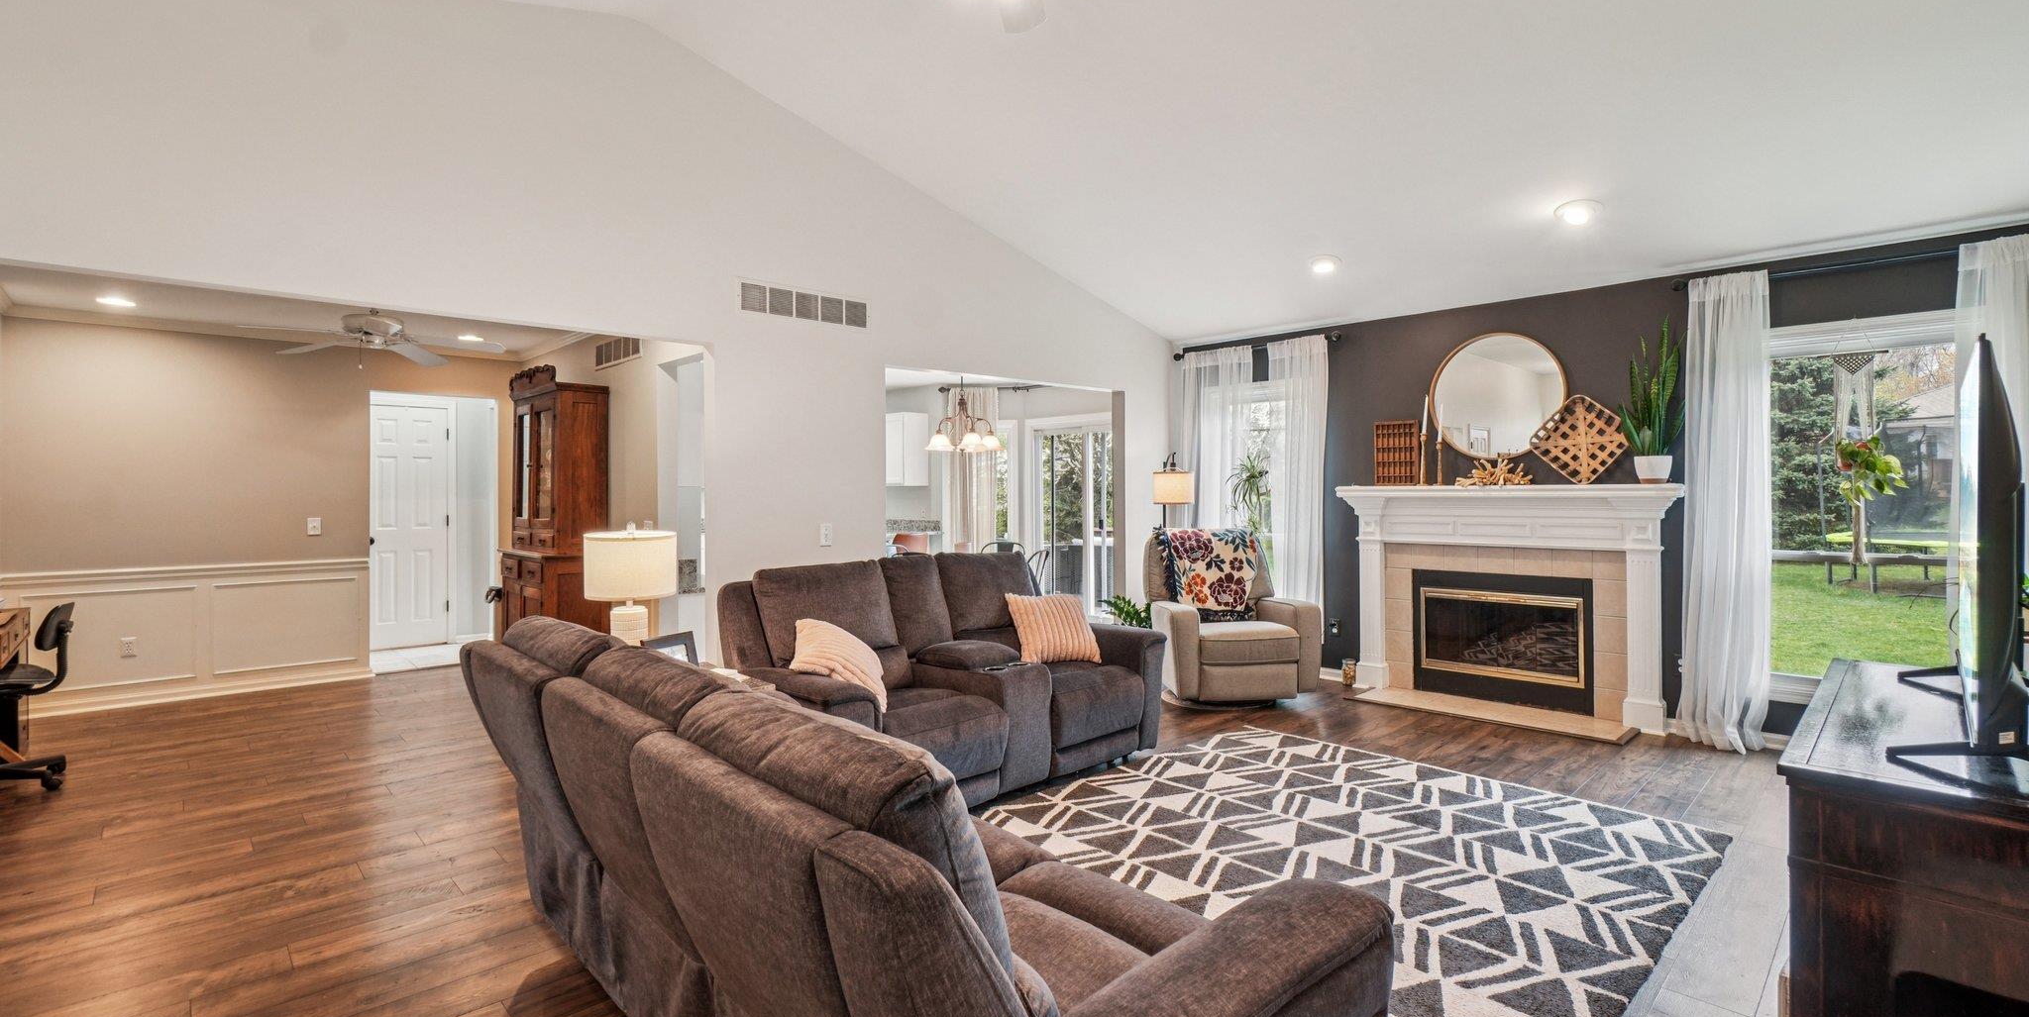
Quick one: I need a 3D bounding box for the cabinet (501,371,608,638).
[{"bbox_3d":[-3.032,0.178,5.551,0.410,2.100,1.050,-1,1,-45],"label":"cabinet"}]

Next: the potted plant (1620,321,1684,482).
[{"bbox_3d":[3.382,-0.568,4.491,0.250,0.890,0.280,-1,1,-44],"label":"potted plant"}]

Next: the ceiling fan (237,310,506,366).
[{"bbox_3d":[-3.507,-1.011,4.634,1.170,0.360,1.170,-1,1,-45],"label":"ceiling fan"}]

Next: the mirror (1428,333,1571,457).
[{"bbox_3d":[2.921,-0.683,5.109,0.045,0.762,0.762,-1,1,-44],"label":"mirror"}]

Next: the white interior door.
[{"bbox_3d":[-5.122,0.164,7.111,0.620,2.035,0.050,-1,1,-44],"label":"white interior door"}]

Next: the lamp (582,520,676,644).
[{"bbox_3d":[-1.552,0.357,3.421,0.350,0.610,0.350,-1,1,-44],"label":"lamp"}]

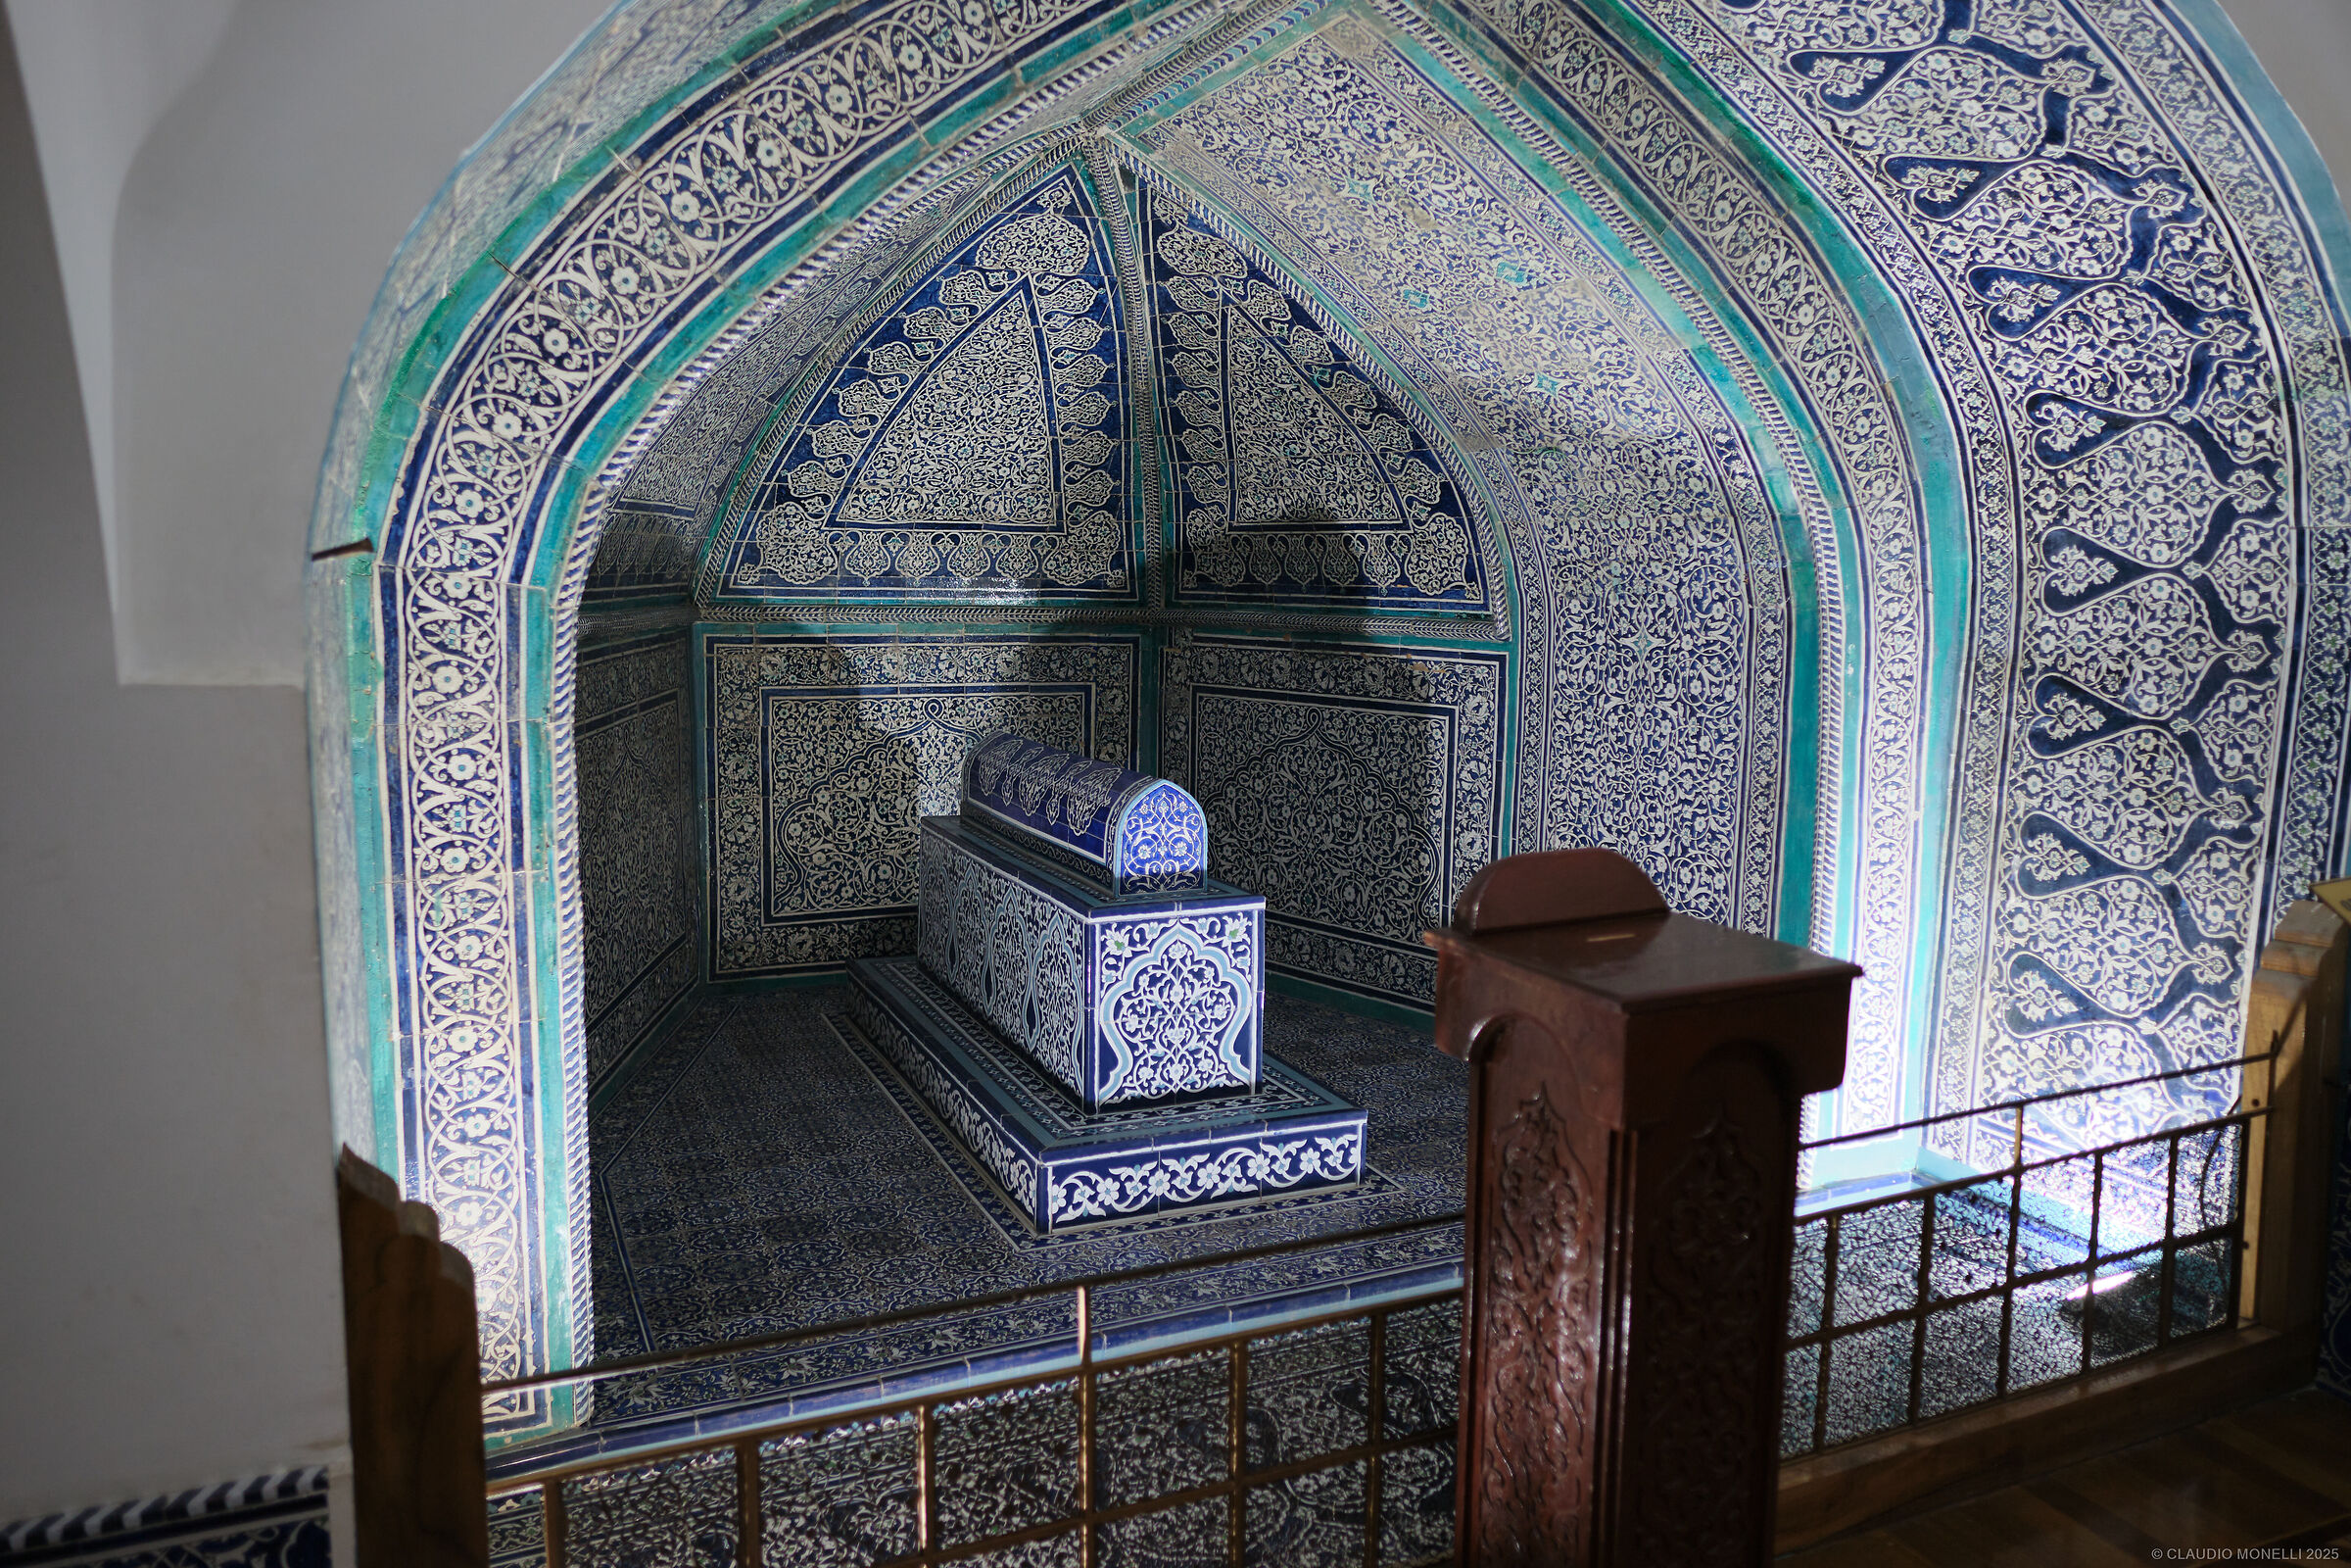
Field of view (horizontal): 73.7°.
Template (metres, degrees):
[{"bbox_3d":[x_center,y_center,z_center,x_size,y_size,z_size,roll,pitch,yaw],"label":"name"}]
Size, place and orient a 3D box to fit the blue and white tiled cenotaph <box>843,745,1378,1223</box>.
[{"bbox_3d":[-0.312,0.403,4.606,0.860,0.991,2.000,-2,8,-24],"label":"blue and white tiled cenotaph"}]

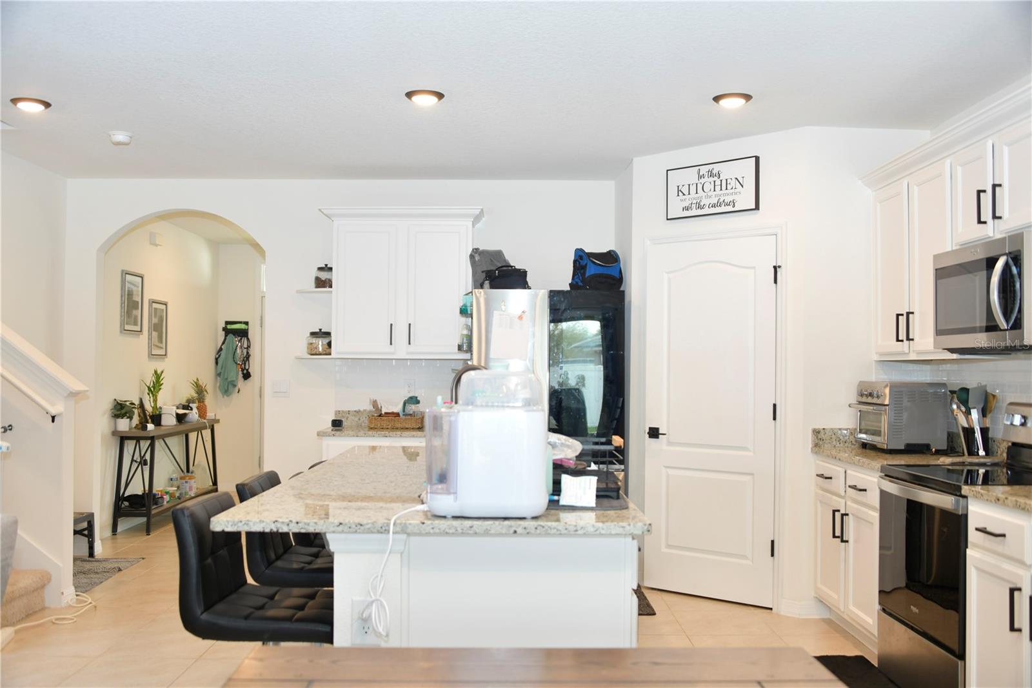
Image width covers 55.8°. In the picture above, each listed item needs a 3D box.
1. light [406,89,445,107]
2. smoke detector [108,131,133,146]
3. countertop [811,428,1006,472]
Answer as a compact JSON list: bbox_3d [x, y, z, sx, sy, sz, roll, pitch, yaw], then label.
[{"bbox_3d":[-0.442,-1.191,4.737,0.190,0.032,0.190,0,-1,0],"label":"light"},{"bbox_3d":[-2.239,-1.161,5.517,0.134,0.050,0.134,0,-1,0],"label":"smoke detector"},{"bbox_3d":[1.893,0.503,4.710,0.640,0.132,0.980,0,-1,0],"label":"countertop"}]

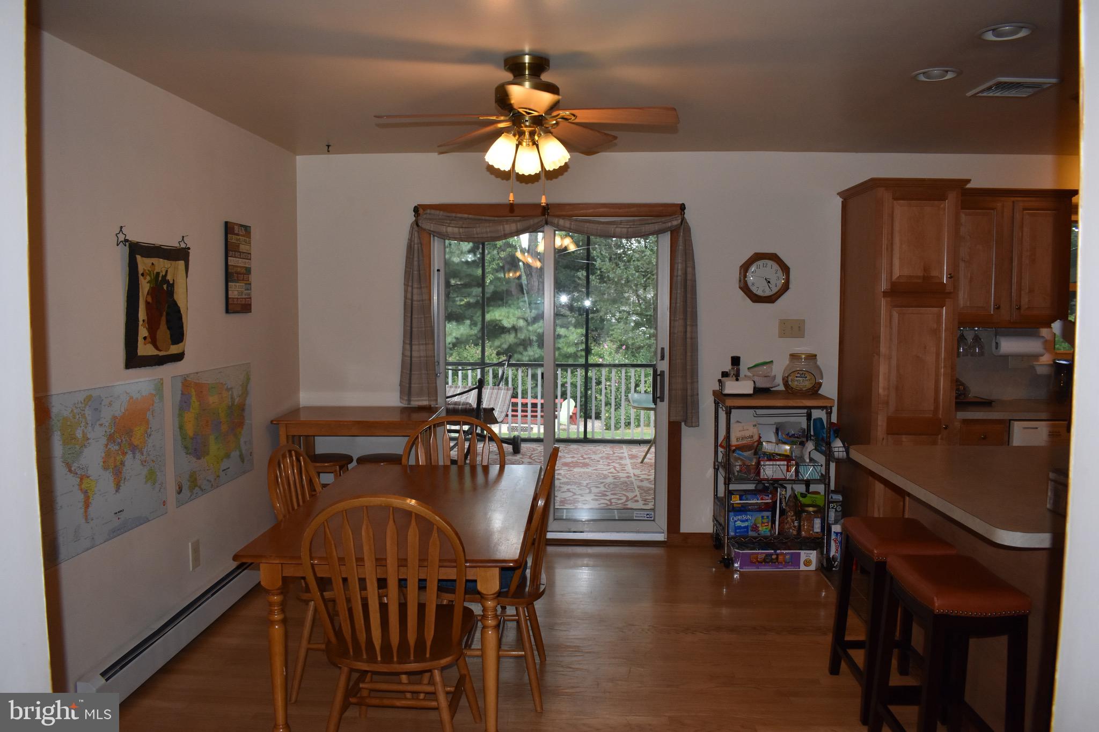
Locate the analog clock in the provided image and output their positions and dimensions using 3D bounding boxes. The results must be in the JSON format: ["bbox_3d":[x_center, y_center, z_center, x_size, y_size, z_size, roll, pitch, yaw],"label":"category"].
[{"bbox_3d":[1.305,-0.533,4.998,0.305,0.306,0.050,0,5,2],"label":"analog clock"}]

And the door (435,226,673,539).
[{"bbox_3d":[0.005,0.093,5.139,1.460,2.000,0.100,0,4,1],"label":"door"}]

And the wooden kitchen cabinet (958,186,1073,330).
[{"bbox_3d":[2.563,-0.613,4.777,0.780,0.795,0.370,0,5,2],"label":"wooden kitchen cabinet"}]

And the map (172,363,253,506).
[{"bbox_3d":[-1.590,0.299,3.943,0.012,0.570,0.860,0,4,1],"label":"map"}]

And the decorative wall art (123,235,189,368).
[{"bbox_3d":[-1.583,-0.251,3.358,0.040,0.490,0.490,0,4,1],"label":"decorative wall art"}]

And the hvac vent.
[{"bbox_3d":[1.892,-1.128,3.381,0.260,0.021,0.290,0,5,2],"label":"hvac vent"}]

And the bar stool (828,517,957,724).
[{"bbox_3d":[1.309,0.963,3.172,0.335,0.655,0.460,0,5,2],"label":"bar stool"}]

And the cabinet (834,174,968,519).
[{"bbox_3d":[1.972,0.073,4.731,0.520,2.180,0.650,0,4,1],"label":"cabinet"}]

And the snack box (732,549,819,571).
[{"bbox_3d":[1.309,1.100,4.856,0.494,0.120,0.320,0,5,2],"label":"snack box"}]

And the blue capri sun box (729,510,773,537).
[{"bbox_3d":[1.168,0.910,4.828,0.250,0.140,0.130,0,4,1],"label":"blue capri sun box"}]

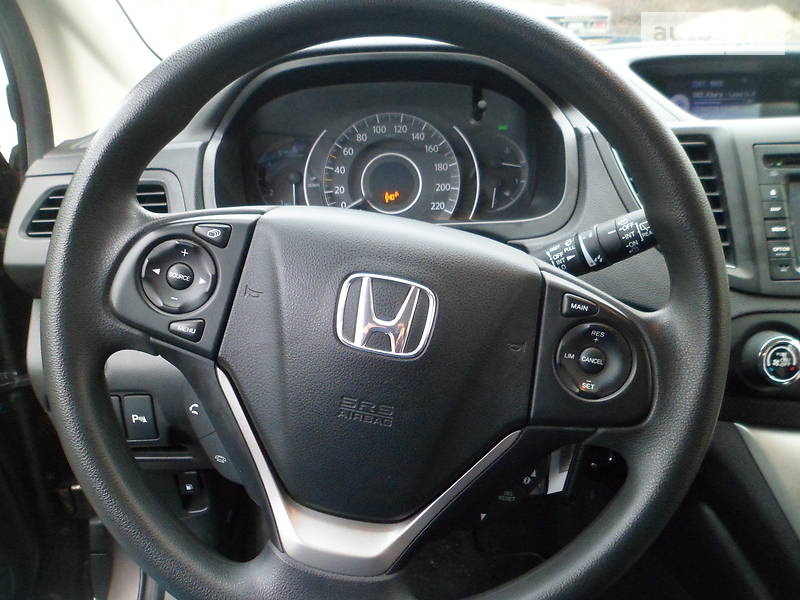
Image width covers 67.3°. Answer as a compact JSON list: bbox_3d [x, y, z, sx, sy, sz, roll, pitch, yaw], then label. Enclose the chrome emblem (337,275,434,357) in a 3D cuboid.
[{"bbox_3d":[-0.007,0.008,0.333,0.053,0.043,0.005,11,-11,1],"label":"chrome emblem"}]

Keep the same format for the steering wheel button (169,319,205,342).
[{"bbox_3d":[-0.120,0.017,0.338,0.021,0.014,0.006,11,-11,1],"label":"steering wheel button"}]

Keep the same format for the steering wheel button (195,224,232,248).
[{"bbox_3d":[-0.108,-0.036,0.348,0.022,0.014,0.006,11,-11,1],"label":"steering wheel button"}]

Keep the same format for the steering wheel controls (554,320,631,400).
[{"bbox_3d":[0.110,0.034,0.339,0.045,0.044,0.012,11,-11,1],"label":"steering wheel controls"}]

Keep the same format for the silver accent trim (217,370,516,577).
[{"bbox_3d":[-0.026,0.099,0.324,0.166,0.096,0.030,11,-11,1],"label":"silver accent trim"}]

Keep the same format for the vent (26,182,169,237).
[{"bbox_3d":[-0.277,-0.083,0.550,0.130,0.050,0.030,-2,0,-2],"label":"vent"}]

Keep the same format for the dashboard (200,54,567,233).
[{"bbox_3d":[-0.007,-0.148,0.580,0.339,0.168,0.090,-2,0,-1],"label":"dashboard"}]

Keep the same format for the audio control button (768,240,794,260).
[{"bbox_3d":[0.308,-0.040,0.485,0.021,0.017,0.006,-2,-9,-1],"label":"audio control button"}]

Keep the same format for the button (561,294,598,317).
[{"bbox_3d":[0.103,0.003,0.345,0.022,0.013,0.006,11,-11,1],"label":"button"}]

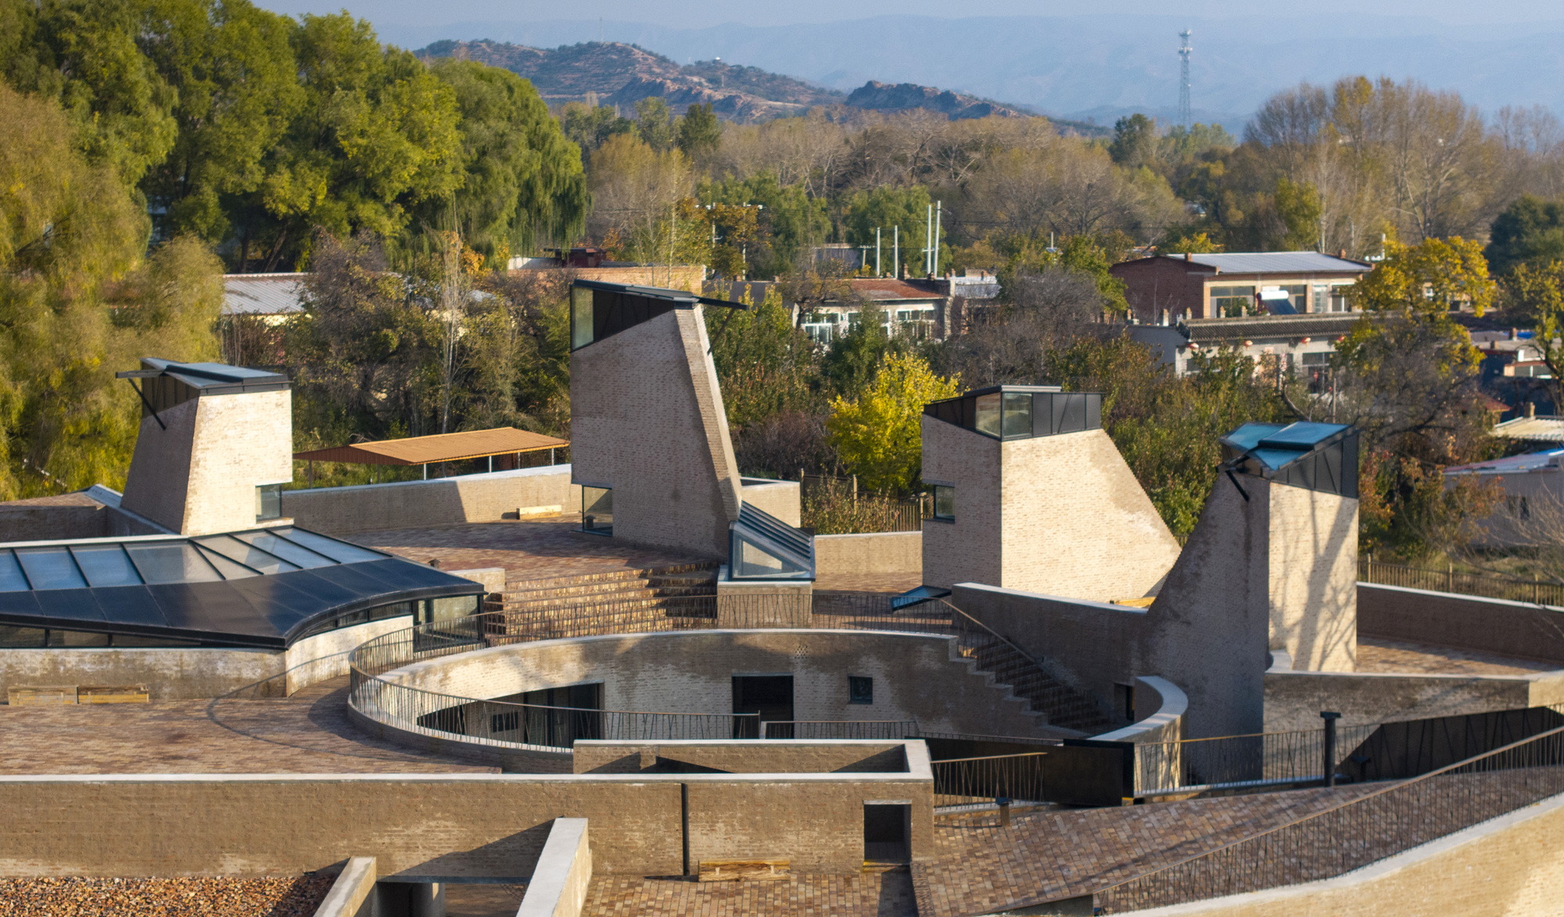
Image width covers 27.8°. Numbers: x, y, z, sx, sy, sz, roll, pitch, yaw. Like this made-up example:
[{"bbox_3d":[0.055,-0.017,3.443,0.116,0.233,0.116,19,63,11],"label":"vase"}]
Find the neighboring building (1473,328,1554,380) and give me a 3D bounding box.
[{"bbox_3d":[42.342,-6.232,183.200,4.600,3.200,4.000,-4,6,-32],"label":"neighboring building"}]

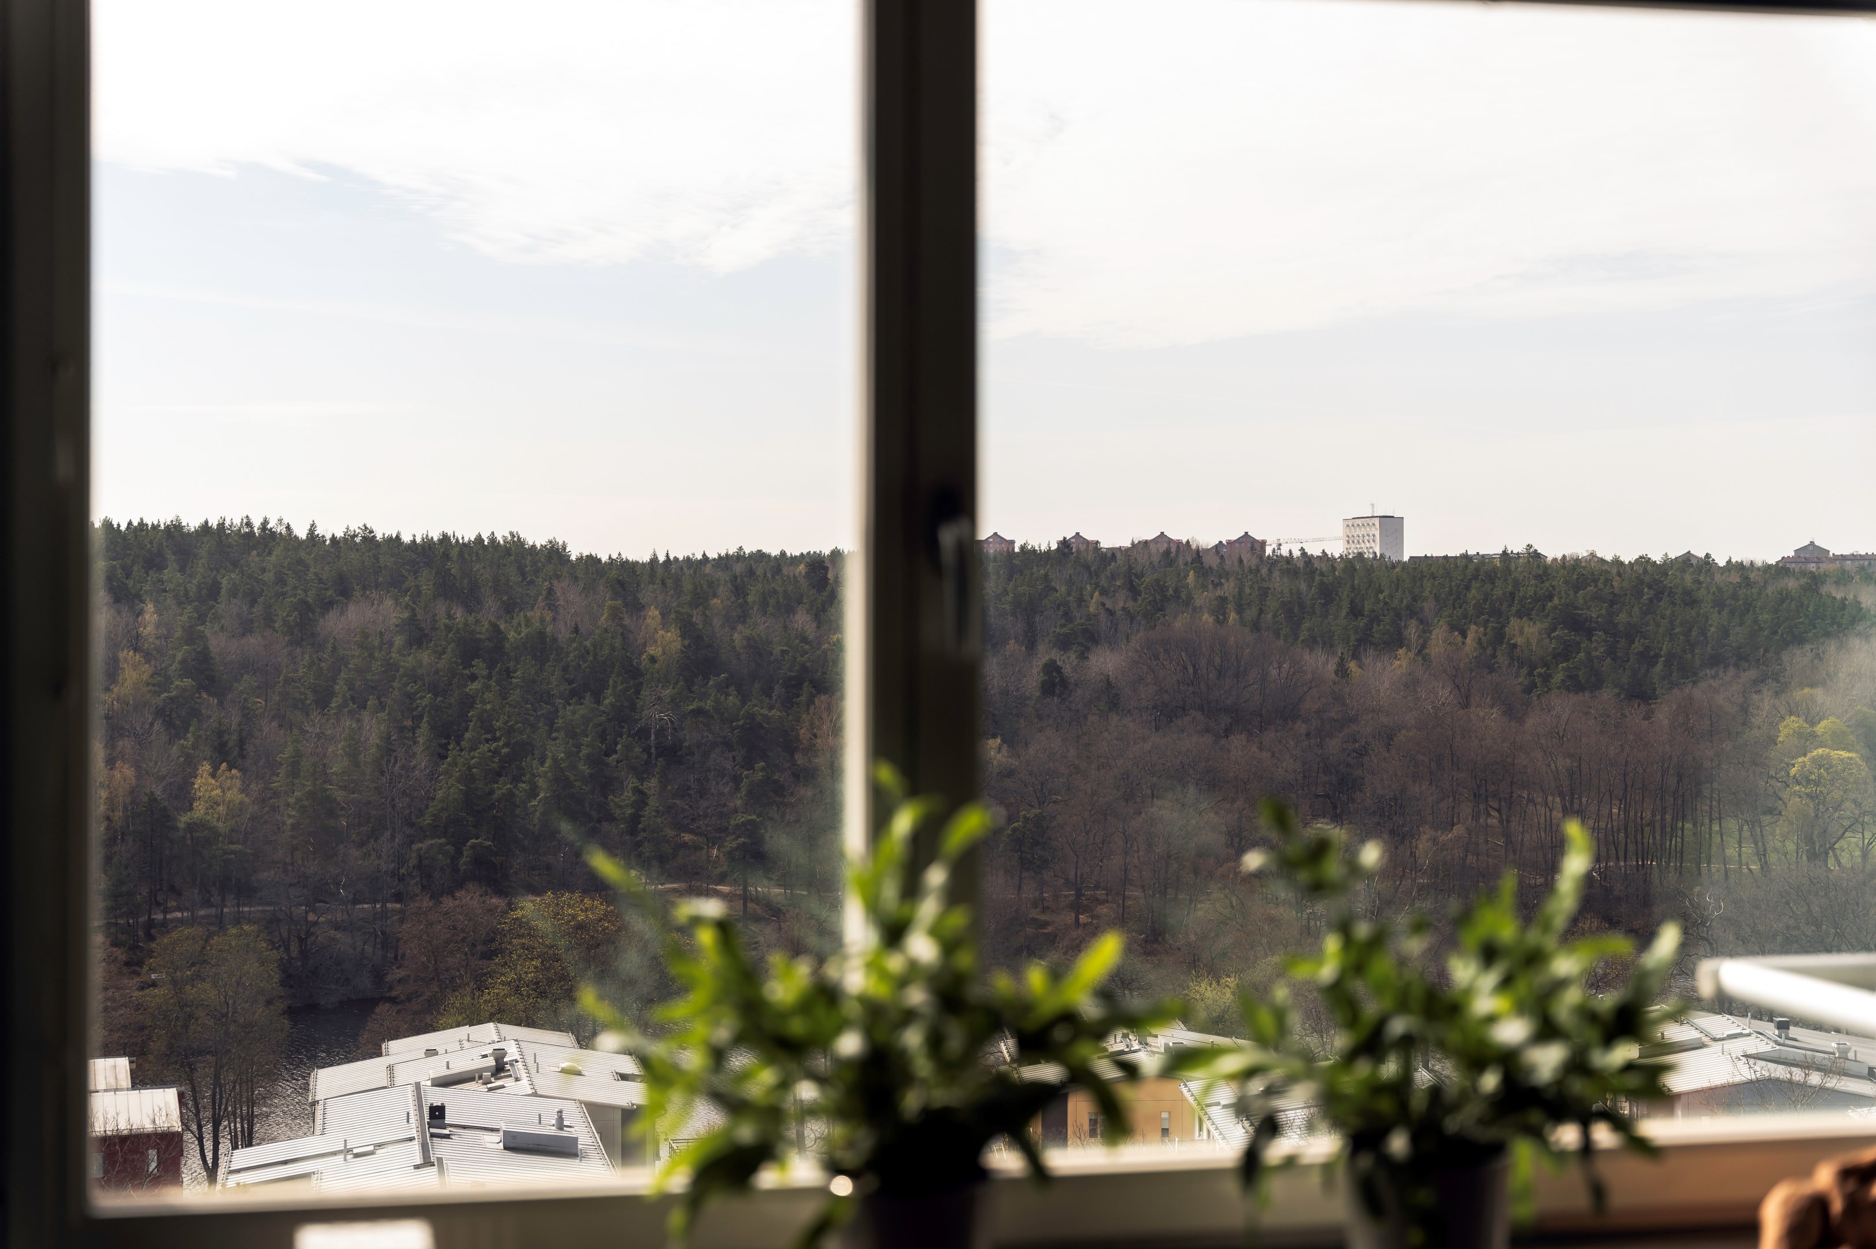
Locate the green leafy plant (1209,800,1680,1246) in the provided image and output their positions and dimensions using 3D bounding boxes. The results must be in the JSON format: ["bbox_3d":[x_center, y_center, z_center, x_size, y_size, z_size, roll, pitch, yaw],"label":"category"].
[{"bbox_3d":[0.407,0.340,2.130,0.370,0.390,0.330,0,1,-11],"label":"green leafy plant"}]

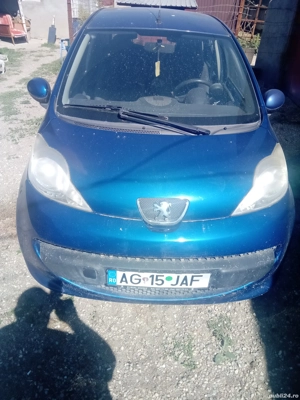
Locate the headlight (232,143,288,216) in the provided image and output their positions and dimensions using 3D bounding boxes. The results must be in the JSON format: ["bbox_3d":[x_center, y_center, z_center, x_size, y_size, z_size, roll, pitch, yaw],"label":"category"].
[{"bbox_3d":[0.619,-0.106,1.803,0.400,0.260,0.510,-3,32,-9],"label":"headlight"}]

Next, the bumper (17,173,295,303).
[{"bbox_3d":[0.047,0.222,1.814,1.600,0.510,0.550,2,32,-2],"label":"bumper"}]

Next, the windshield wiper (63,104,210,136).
[{"bbox_3d":[-0.088,-0.508,2.028,0.950,0.085,0.130,12,33,6],"label":"windshield wiper"}]

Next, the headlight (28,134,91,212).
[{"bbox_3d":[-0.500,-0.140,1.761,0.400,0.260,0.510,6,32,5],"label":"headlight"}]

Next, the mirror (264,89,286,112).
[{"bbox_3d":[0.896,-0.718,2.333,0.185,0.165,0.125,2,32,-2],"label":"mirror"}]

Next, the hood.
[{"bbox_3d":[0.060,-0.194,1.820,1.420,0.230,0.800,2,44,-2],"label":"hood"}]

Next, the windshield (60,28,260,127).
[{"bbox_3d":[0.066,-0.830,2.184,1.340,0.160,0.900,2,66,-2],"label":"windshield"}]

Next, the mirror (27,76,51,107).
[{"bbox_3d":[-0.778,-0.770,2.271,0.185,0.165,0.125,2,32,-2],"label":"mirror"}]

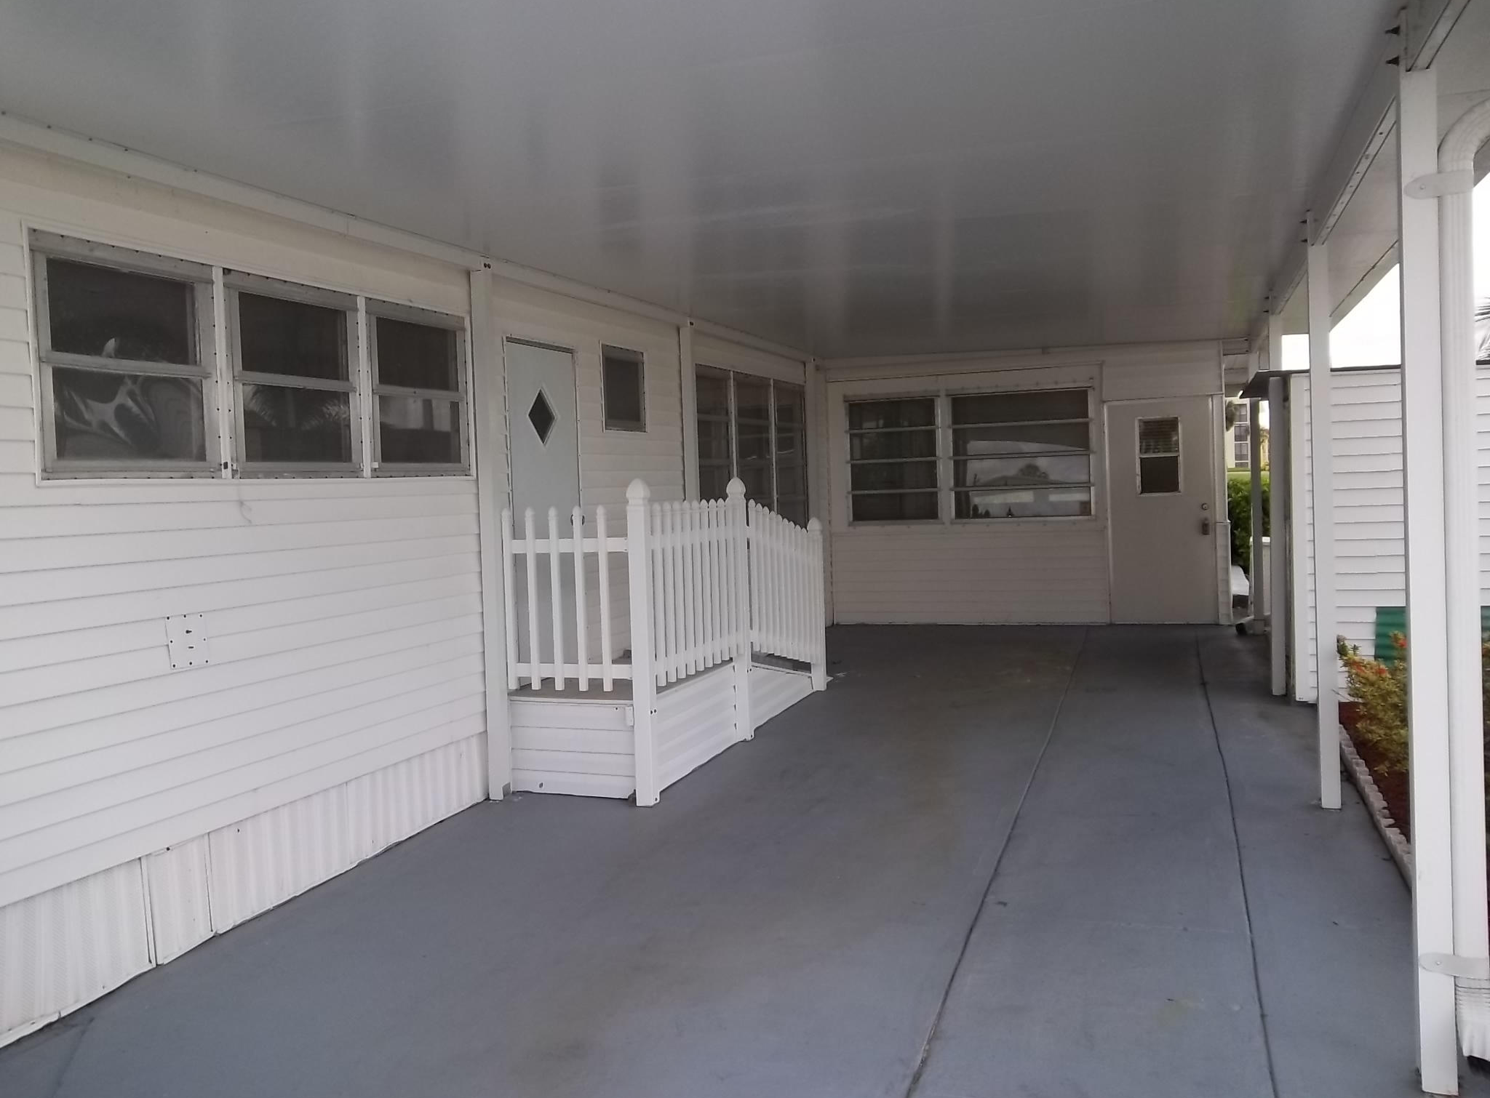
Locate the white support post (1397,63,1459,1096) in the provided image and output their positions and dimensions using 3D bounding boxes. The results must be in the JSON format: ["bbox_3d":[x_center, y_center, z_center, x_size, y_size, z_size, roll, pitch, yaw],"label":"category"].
[{"bbox_3d":[1.605,0.092,2.835,0.076,2.402,0.076,-1,3,20],"label":"white support post"}]

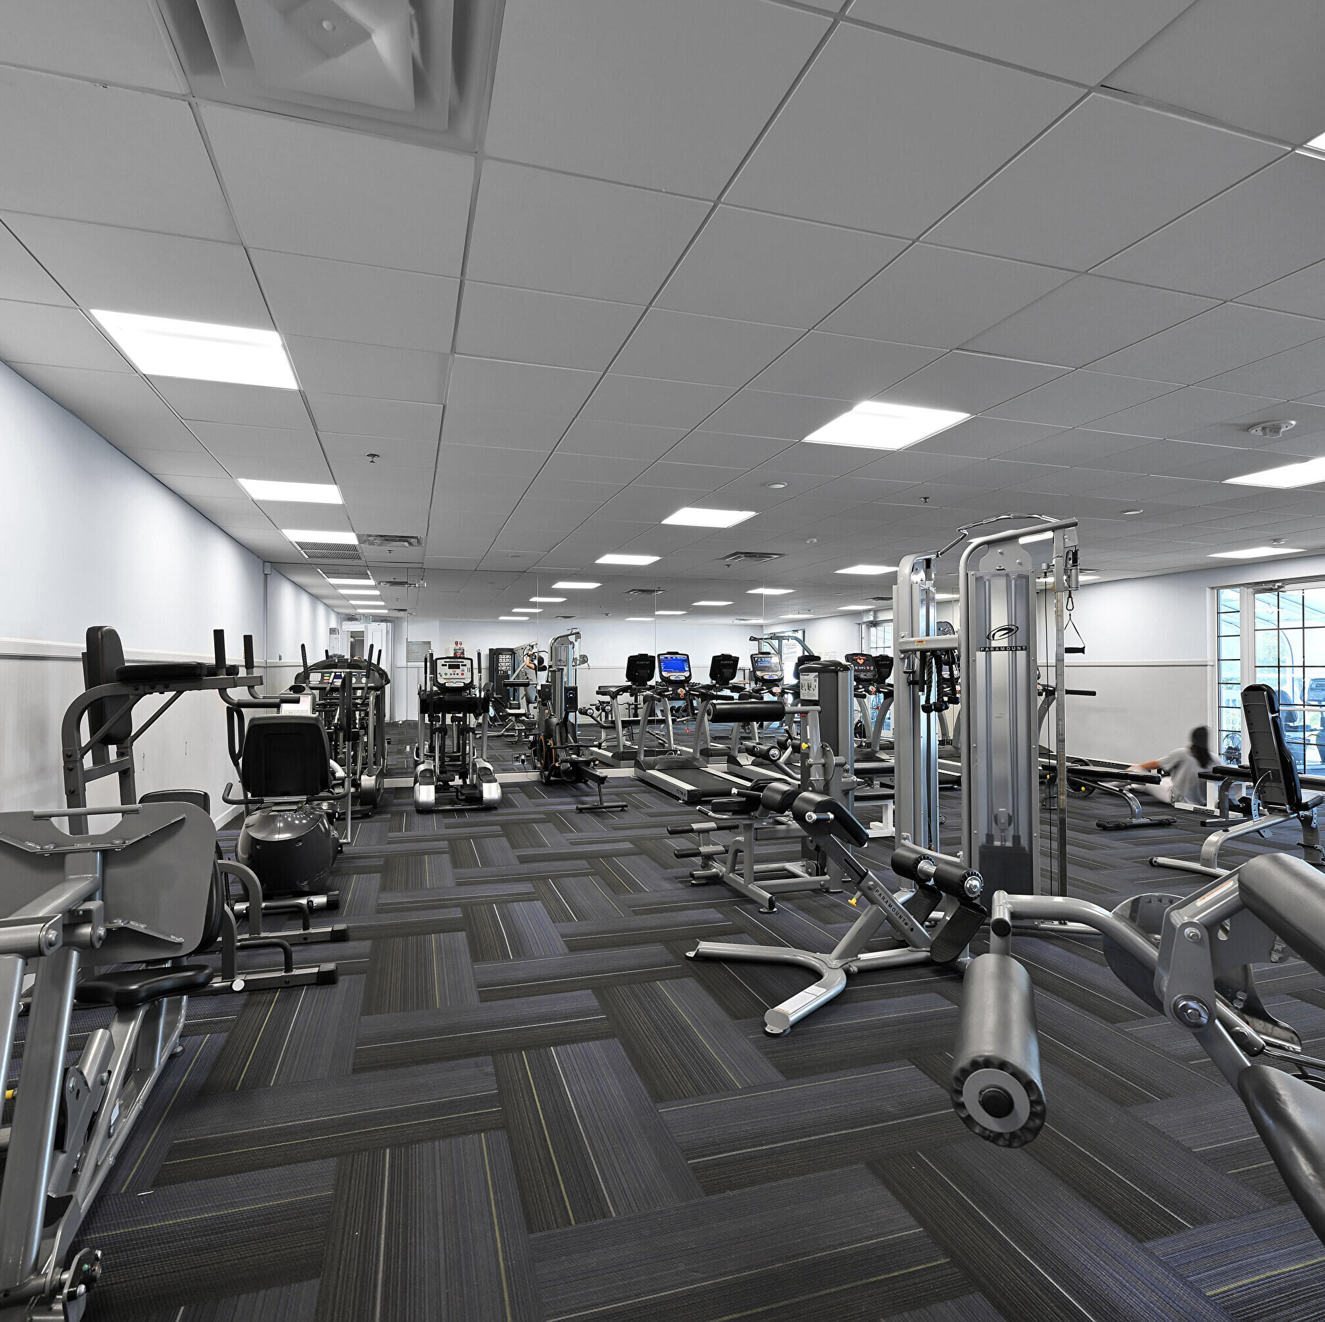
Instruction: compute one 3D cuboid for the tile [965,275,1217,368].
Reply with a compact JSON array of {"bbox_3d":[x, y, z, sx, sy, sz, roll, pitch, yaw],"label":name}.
[{"bbox_3d":[1.504,-1.205,2.774,0.600,0.020,0.600,0,-1,-18],"label":"tile"}]

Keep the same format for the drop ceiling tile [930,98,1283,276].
[{"bbox_3d":[1.107,-1.206,2.001,0.603,0.020,0.603,0,0,-18],"label":"drop ceiling tile"}]

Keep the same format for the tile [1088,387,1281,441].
[{"bbox_3d":[2.482,-1.196,3.725,0.600,0.020,0.600,0,-1,-18],"label":"tile"}]

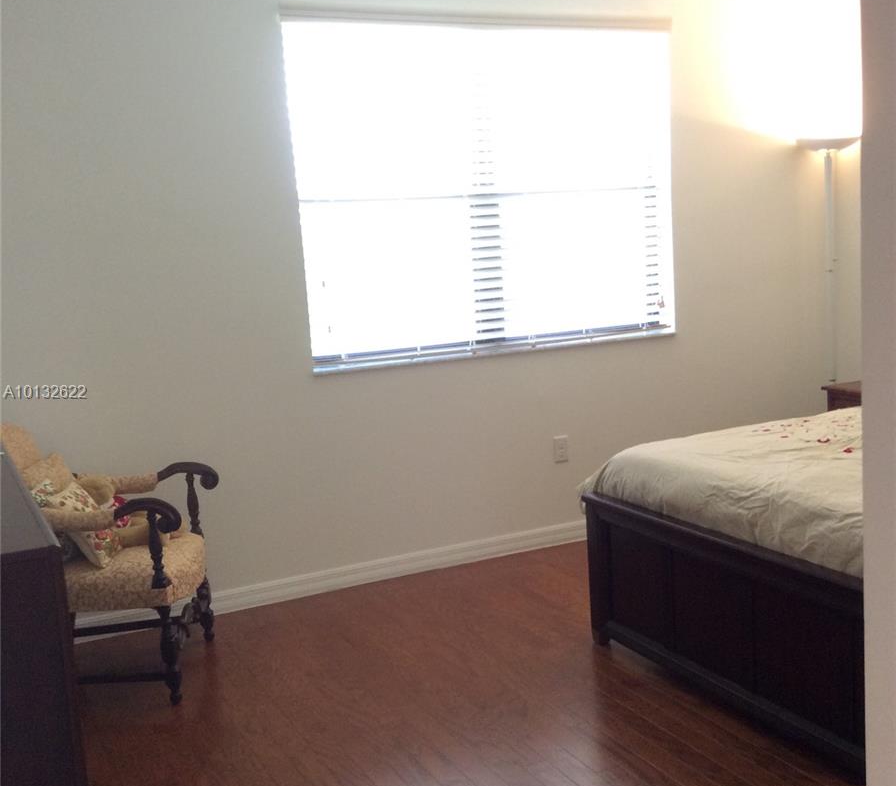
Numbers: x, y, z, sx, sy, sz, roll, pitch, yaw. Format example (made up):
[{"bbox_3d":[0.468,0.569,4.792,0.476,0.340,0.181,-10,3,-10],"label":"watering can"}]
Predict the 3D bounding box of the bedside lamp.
[{"bbox_3d":[1.847,-0.324,5.501,0.310,1.787,0.310,-7,9,-26],"label":"bedside lamp"}]

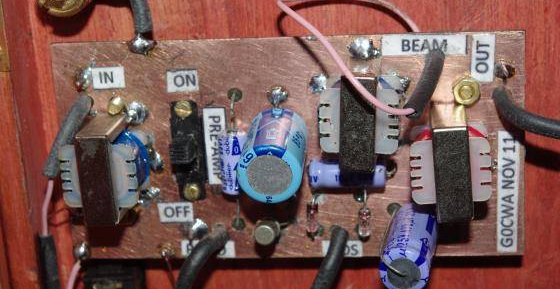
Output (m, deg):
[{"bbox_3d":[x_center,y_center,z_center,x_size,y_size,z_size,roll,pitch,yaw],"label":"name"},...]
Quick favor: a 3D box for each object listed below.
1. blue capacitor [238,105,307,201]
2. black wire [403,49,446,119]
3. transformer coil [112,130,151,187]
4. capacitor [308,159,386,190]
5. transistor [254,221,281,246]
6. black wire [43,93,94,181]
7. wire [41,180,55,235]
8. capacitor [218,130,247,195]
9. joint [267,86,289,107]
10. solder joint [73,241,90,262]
[{"bbox_3d":[-0.001,0.002,0.281,0.014,0.014,0.019,-1,26,7],"label":"blue capacitor"},{"bbox_3d":[0.032,-0.013,0.277,0.004,0.004,0.018,26,60,-2],"label":"black wire"},{"bbox_3d":[-0.039,0.005,0.287,0.018,0.015,0.009,-1,15,6],"label":"transformer coil"},{"bbox_3d":[0.015,0.007,0.288,0.017,0.006,0.006,0,19,6],"label":"capacitor"},{"bbox_3d":[-0.003,0.020,0.296,0.005,0.005,0.005,-1,19,6],"label":"transistor"},{"bbox_3d":[-0.048,-0.002,0.292,0.003,0.021,0.004,26,7,-2],"label":"black wire"},{"bbox_3d":[-0.055,0.015,0.302,0.003,0.015,0.003,6,19,4],"label":"wire"},{"bbox_3d":[-0.010,0.004,0.291,0.006,0.015,0.006,-2,15,6],"label":"capacitor"},{"bbox_3d":[-0.001,-0.011,0.289,0.004,0.005,0.003,-1,15,6],"label":"joint"},{"bbox_3d":[-0.045,0.024,0.290,0.003,0.004,0.003,-1,18,7],"label":"solder joint"}]

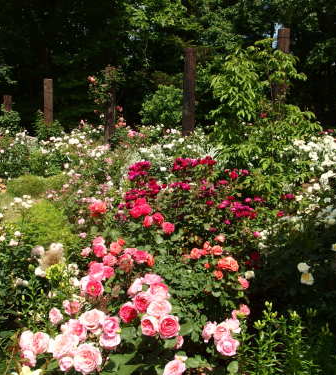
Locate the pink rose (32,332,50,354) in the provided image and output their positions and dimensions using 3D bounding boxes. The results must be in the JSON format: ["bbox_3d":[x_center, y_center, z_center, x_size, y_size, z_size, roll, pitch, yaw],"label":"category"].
[{"bbox_3d":[-0.483,0.598,1.550,0.070,0.084,0.068,-2,8,-11],"label":"pink rose"}]

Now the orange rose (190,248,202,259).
[{"bbox_3d":[0.176,0.408,2.500,0.072,0.054,0.069,2,10,4],"label":"orange rose"}]

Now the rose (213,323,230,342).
[{"bbox_3d":[0.227,0.610,1.700,0.075,0.082,0.070,0,8,0],"label":"rose"}]

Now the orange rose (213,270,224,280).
[{"bbox_3d":[0.293,0.511,2.350,0.068,0.051,0.065,2,10,8],"label":"orange rose"}]

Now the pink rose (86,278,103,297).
[{"bbox_3d":[-0.350,0.485,1.950,0.085,0.085,0.075,-1,8,-9],"label":"pink rose"}]

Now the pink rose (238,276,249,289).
[{"bbox_3d":[0.423,0.529,2.250,0.060,0.070,0.060,-2,8,-17],"label":"pink rose"}]

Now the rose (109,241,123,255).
[{"bbox_3d":[-0.299,0.341,2.300,0.080,0.074,0.068,-1,10,-8],"label":"rose"}]

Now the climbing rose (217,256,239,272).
[{"bbox_3d":[0.309,0.400,2.100,0.114,0.077,0.080,2,10,9],"label":"climbing rose"}]

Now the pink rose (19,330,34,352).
[{"bbox_3d":[-0.542,0.590,1.550,0.065,0.080,0.065,2,8,17],"label":"pink rose"}]

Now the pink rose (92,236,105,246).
[{"bbox_3d":[-0.400,0.317,2.330,0.069,0.062,0.065,-2,10,-10],"label":"pink rose"}]

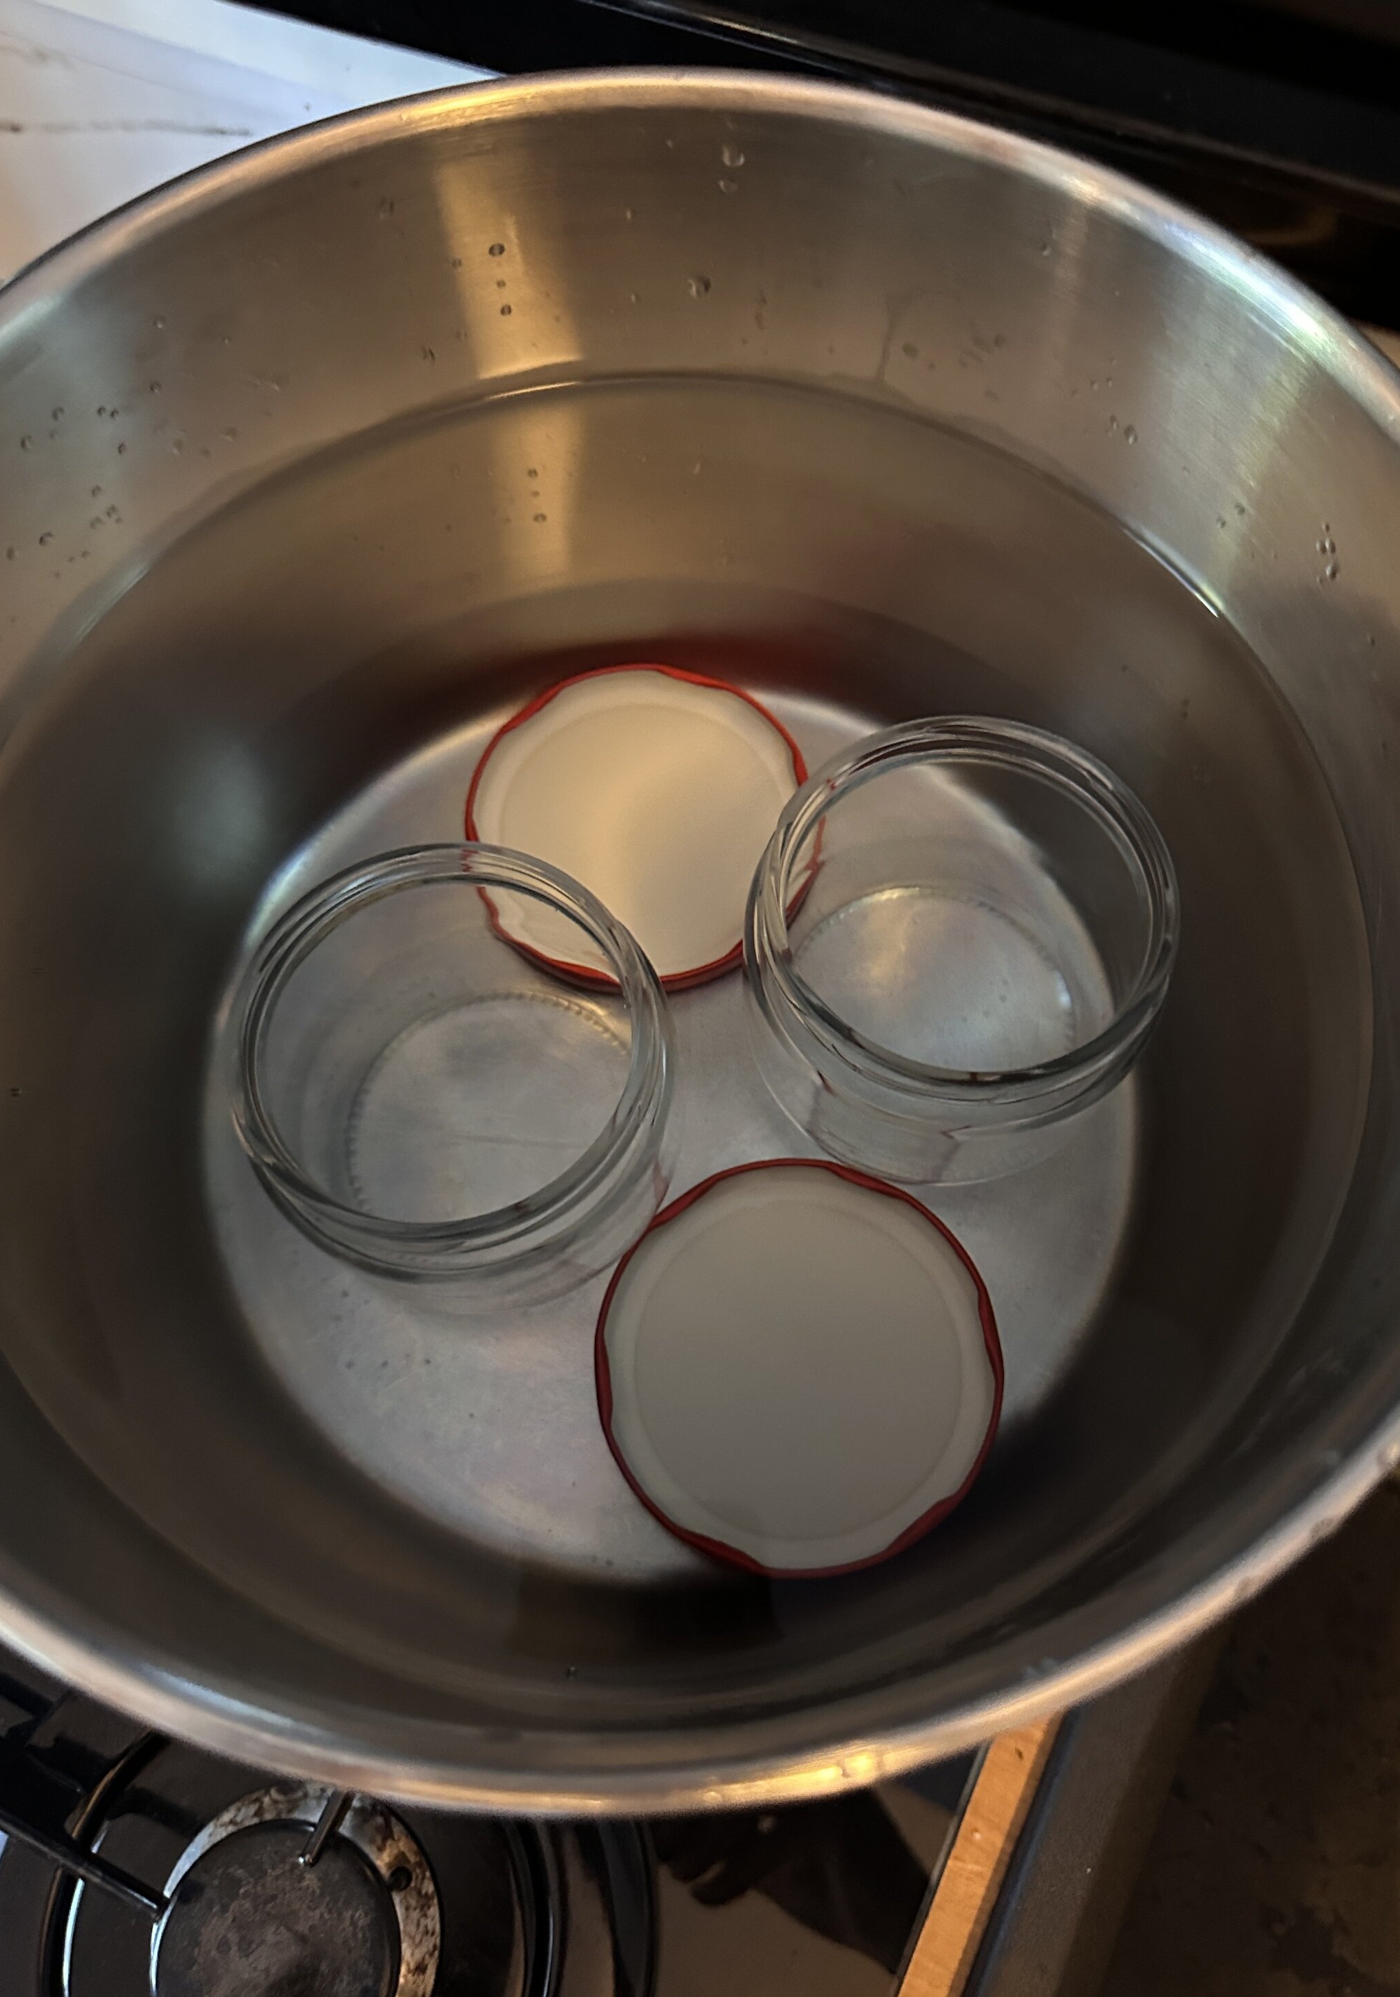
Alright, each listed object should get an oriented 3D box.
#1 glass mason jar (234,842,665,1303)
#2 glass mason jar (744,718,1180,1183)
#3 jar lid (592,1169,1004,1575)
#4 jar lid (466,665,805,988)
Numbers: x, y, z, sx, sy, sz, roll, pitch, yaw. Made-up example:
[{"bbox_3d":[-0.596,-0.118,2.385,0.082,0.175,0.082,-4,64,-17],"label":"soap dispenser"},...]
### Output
[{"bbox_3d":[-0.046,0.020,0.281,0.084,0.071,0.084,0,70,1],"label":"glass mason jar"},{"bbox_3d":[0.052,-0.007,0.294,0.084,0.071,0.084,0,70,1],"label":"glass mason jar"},{"bbox_3d":[0.021,0.077,0.297,0.086,0.011,0.086,0,70,1],"label":"jar lid"},{"bbox_3d":[-0.013,-0.039,0.327,0.086,0.011,0.086,0,70,1],"label":"jar lid"}]

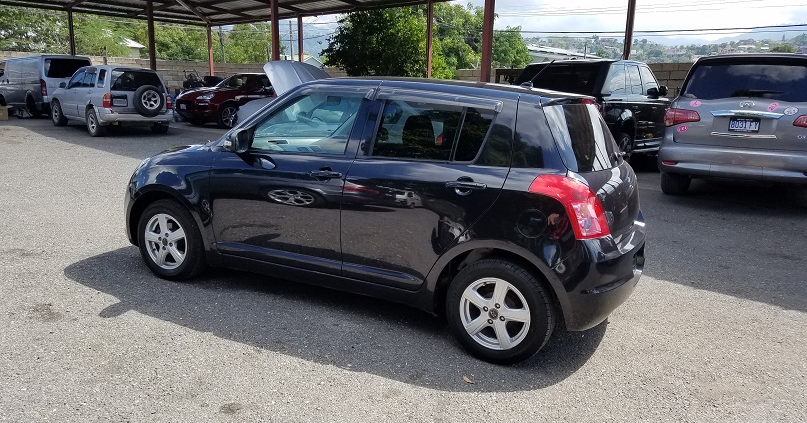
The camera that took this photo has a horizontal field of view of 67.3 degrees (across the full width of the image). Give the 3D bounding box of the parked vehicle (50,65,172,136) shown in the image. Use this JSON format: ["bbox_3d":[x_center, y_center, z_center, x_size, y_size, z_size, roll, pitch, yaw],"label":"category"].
[{"bbox_3d":[-7.493,-2.874,15.382,4.150,1.730,1.750,13,16,42],"label":"parked vehicle"}]

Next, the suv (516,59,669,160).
[{"bbox_3d":[3.797,-1.947,11.696,1.960,1.830,4.850,10,15,36],"label":"suv"}]

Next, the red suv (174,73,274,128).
[{"bbox_3d":[-4.808,-3.553,19.190,1.950,1.680,4.800,11,15,39],"label":"red suv"}]

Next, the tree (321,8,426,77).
[{"bbox_3d":[-0.974,-5.365,21.871,4.100,4.300,3.900,2,12,0],"label":"tree"}]

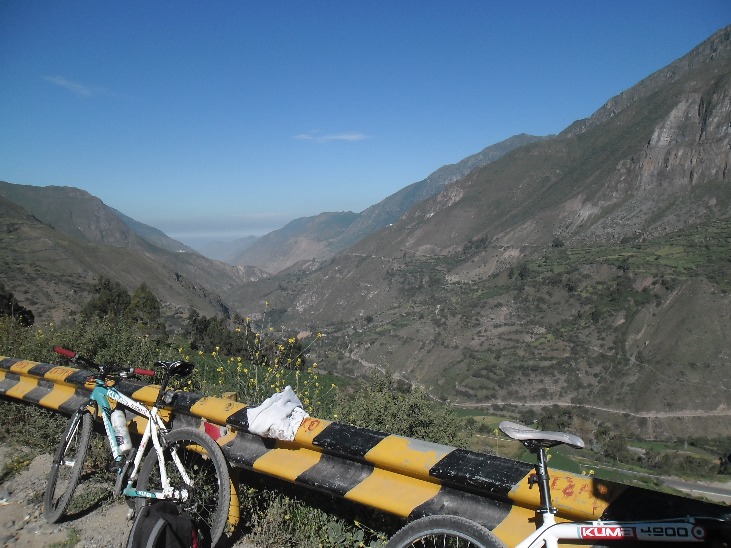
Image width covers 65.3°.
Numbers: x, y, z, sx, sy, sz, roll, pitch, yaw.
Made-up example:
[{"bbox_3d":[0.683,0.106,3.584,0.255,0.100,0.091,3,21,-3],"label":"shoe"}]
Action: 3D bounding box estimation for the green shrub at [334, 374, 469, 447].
[{"bbox_3d":[0.290,1.200,4.600,1.100,0.900,0.950,0,3,0],"label":"green shrub"}]

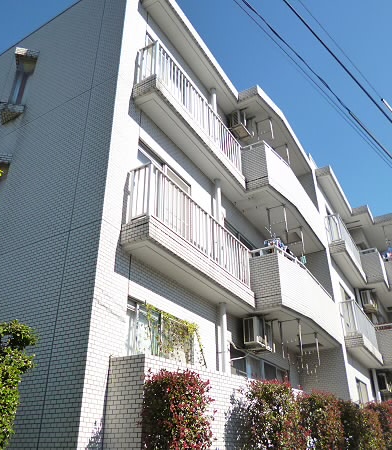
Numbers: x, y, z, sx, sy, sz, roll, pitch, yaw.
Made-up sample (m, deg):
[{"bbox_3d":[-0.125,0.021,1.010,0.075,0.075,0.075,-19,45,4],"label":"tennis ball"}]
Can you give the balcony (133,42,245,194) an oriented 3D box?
[{"bbox_3d":[0.048,-2.020,8.721,0.490,1.250,3.590,-16,-33,27],"label":"balcony"}]

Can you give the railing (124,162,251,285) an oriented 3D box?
[{"bbox_3d":[0.073,0.292,7.486,0.430,0.934,3.580,-17,-33,26],"label":"railing"}]

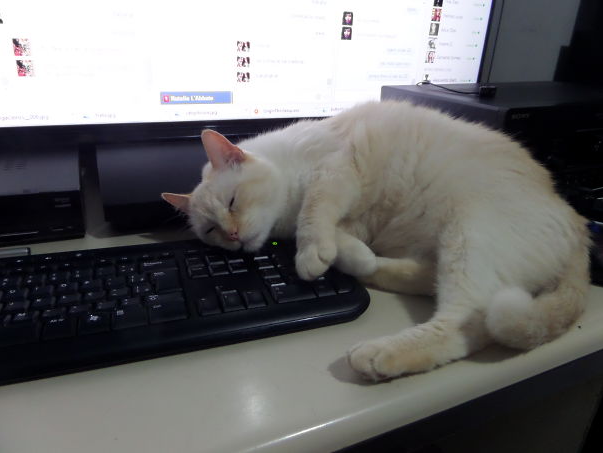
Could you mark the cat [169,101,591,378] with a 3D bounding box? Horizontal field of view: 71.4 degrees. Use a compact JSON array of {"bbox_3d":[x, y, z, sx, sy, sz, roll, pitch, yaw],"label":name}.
[{"bbox_3d":[0.070,-0.022,0.443,0.475,0.187,0.315,0,22,-4],"label":"cat"}]

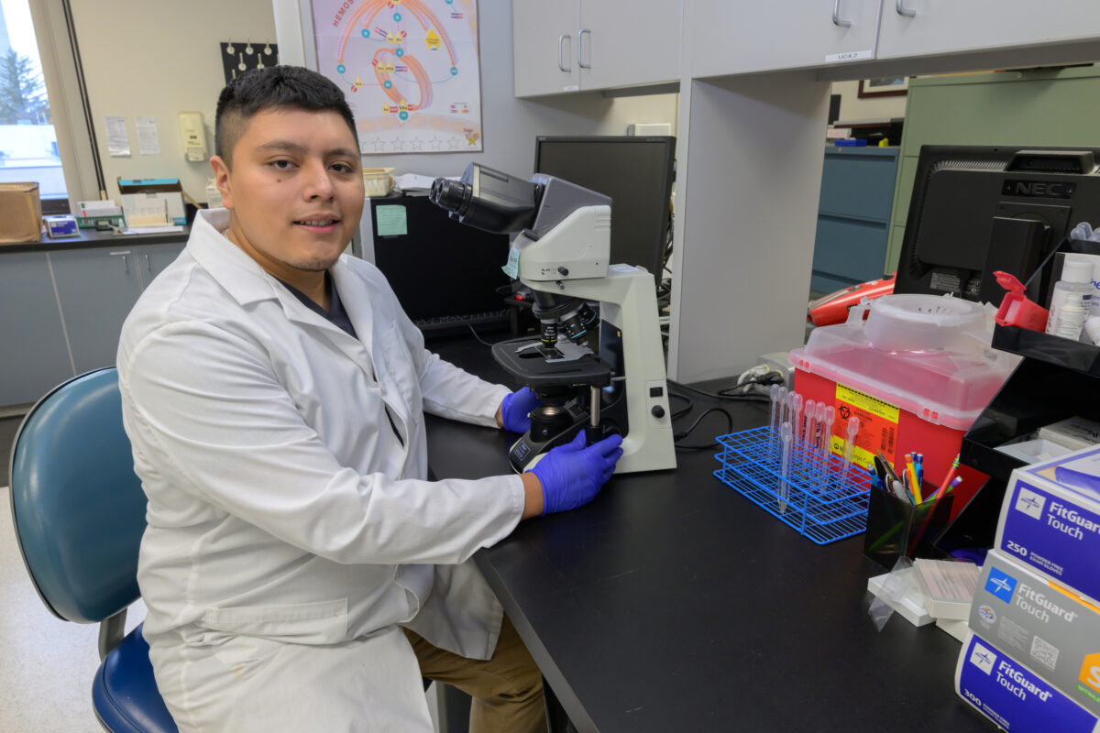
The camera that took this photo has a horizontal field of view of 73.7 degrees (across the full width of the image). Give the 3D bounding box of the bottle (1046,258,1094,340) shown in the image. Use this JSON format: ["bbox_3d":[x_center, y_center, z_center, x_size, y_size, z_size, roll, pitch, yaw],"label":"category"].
[{"bbox_3d":[0.594,-0.065,0.841,0.038,0.100,0.038,-10,20,-24],"label":"bottle"}]

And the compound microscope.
[{"bbox_3d":[0.004,-0.081,1.229,0.380,0.506,0.235,-6,19,-14],"label":"compound microscope"}]

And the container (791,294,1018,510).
[{"bbox_3d":[0.566,0.053,1.130,0.212,0.290,0.332,-10,20,-24],"label":"container"}]

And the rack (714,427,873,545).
[{"bbox_3d":[0.377,0.175,1.134,0.119,0.065,0.245,-9,20,-23],"label":"rack"}]

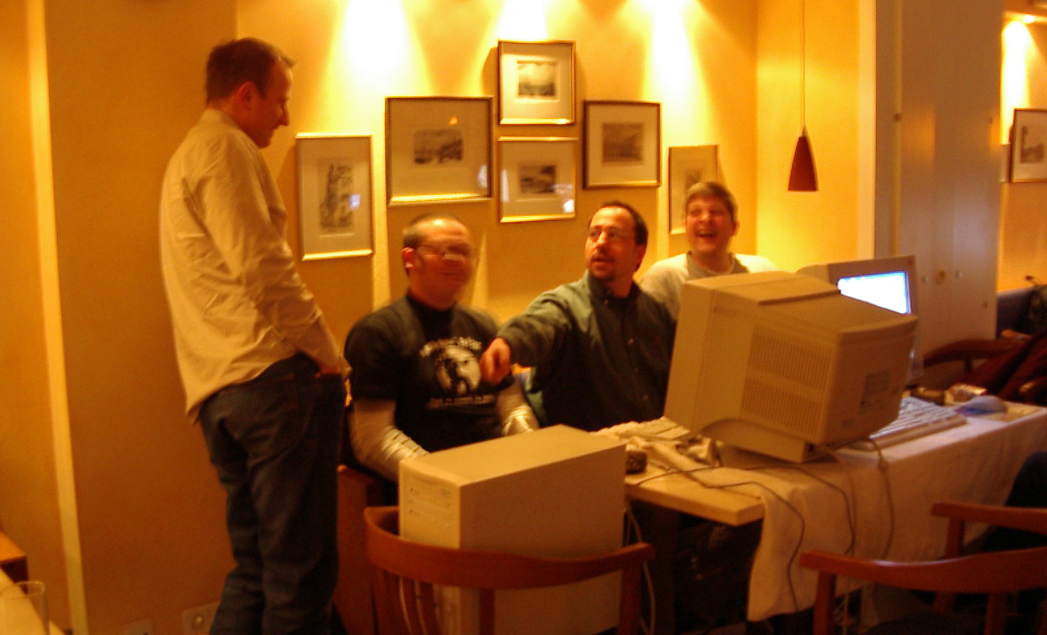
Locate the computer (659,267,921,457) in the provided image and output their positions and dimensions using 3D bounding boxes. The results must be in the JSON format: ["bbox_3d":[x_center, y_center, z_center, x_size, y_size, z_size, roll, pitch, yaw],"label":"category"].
[{"bbox_3d":[0.686,0.122,2.899,0.450,0.440,0.467,-8,10,-44],"label":"computer"}]

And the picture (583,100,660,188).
[{"bbox_3d":[0.378,-0.663,4.424,0.372,0.320,0.024,-6,8,-33],"label":"picture"}]

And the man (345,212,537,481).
[{"bbox_3d":[-0.111,0.399,3.109,0.580,1.350,0.800,-6,9,-37],"label":"man"}]

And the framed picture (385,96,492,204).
[{"bbox_3d":[-0.290,-0.584,3.995,0.418,0.352,0.024,-6,8,-33],"label":"framed picture"}]

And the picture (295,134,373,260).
[{"bbox_3d":[-0.620,-0.400,3.798,0.263,0.396,0.024,-6,8,-33],"label":"picture"}]

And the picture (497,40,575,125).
[{"bbox_3d":[0.048,-0.854,4.187,0.335,0.298,0.024,-6,8,-33],"label":"picture"}]

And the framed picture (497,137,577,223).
[{"bbox_3d":[0.051,-0.507,4.227,0.342,0.293,0.024,-6,8,-33],"label":"framed picture"}]

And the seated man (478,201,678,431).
[{"bbox_3d":[0.290,0.363,3.260,0.760,1.370,0.800,-6,9,-37],"label":"seated man"}]

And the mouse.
[{"bbox_3d":[1.360,0.253,3.390,0.115,0.038,0.063,1,7,20],"label":"mouse"}]

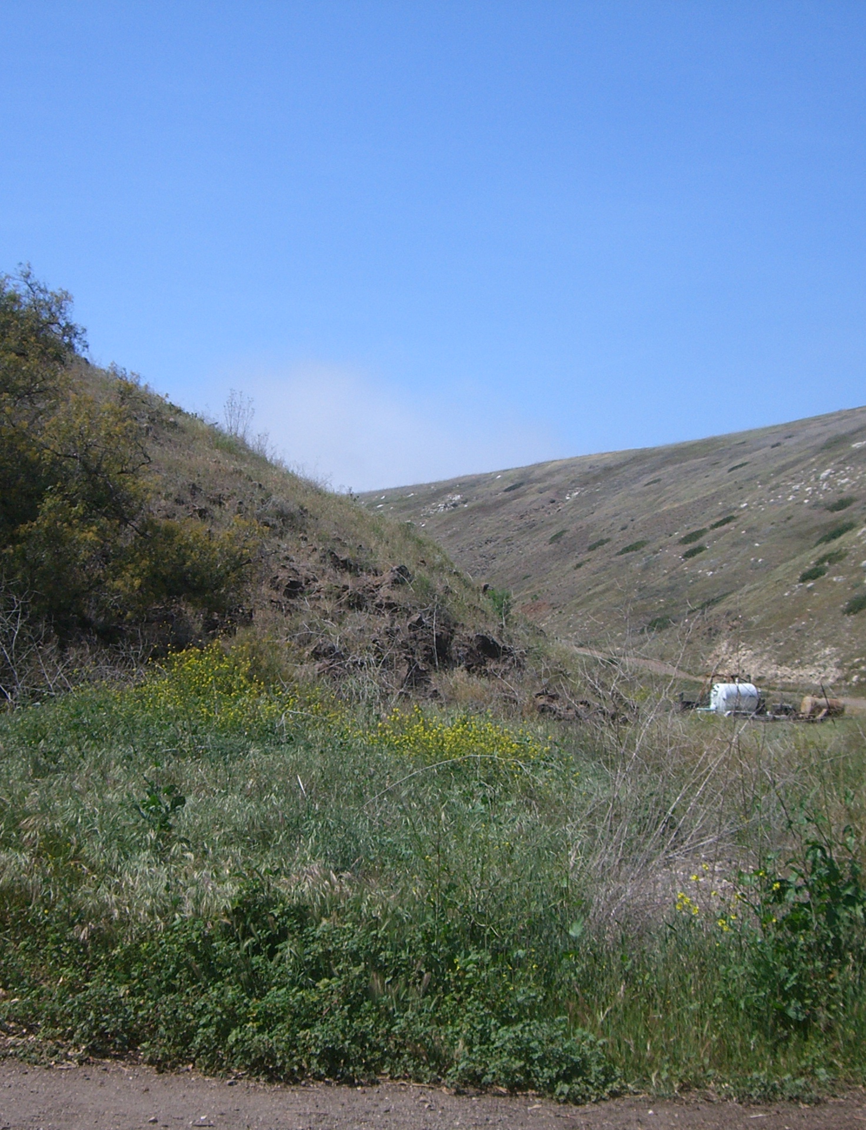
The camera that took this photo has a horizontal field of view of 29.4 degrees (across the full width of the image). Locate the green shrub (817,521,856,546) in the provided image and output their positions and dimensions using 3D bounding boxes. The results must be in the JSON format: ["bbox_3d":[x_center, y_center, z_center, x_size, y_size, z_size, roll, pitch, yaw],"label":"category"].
[{"bbox_3d":[50.043,-3.939,205.000,4.700,2.800,3.600,-1,-3,14],"label":"green shrub"}]

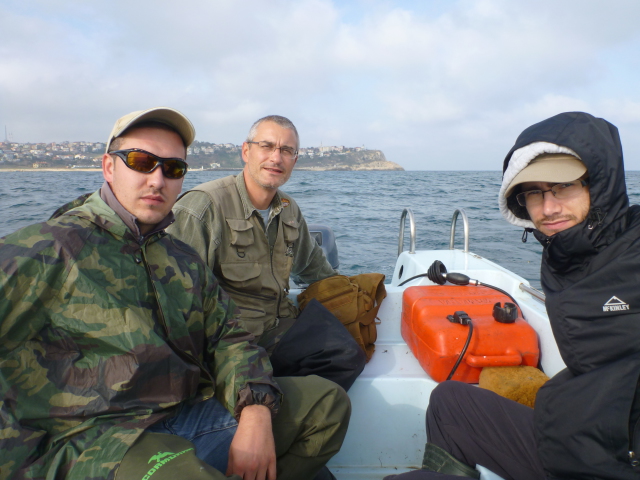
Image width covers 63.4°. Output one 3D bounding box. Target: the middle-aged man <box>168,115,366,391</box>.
[{"bbox_3d":[-0.110,0.215,1.580,0.650,1.200,0.740,-7,10,-42],"label":"middle-aged man"}]

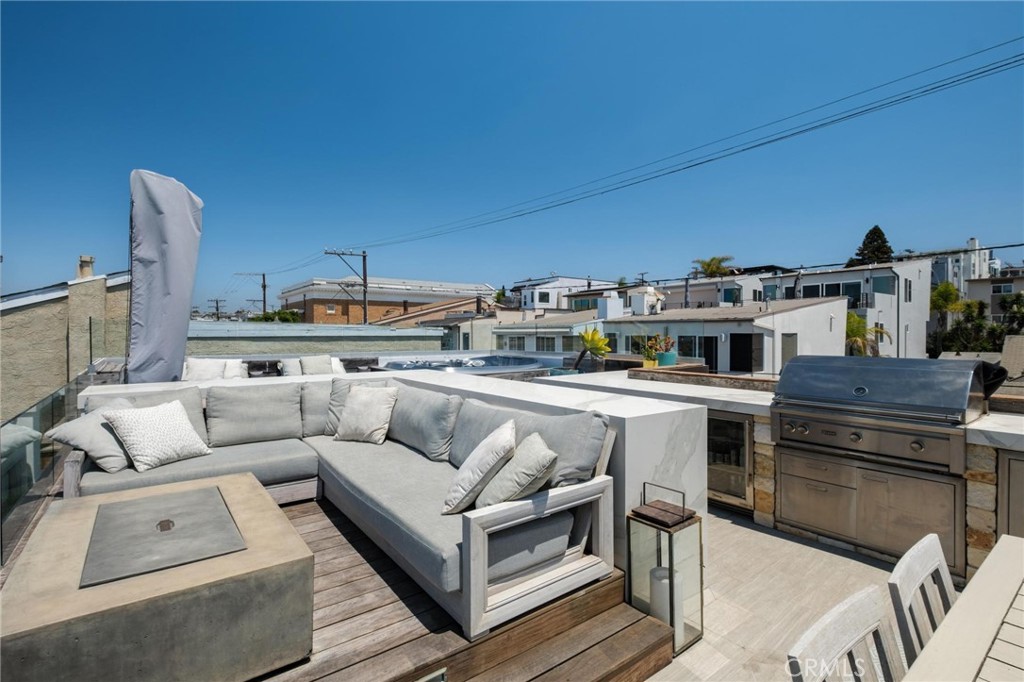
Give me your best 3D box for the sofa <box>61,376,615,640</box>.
[{"bbox_3d":[-1.210,0.752,2.500,2.300,0.800,2.650,0,0,-38],"label":"sofa"}]

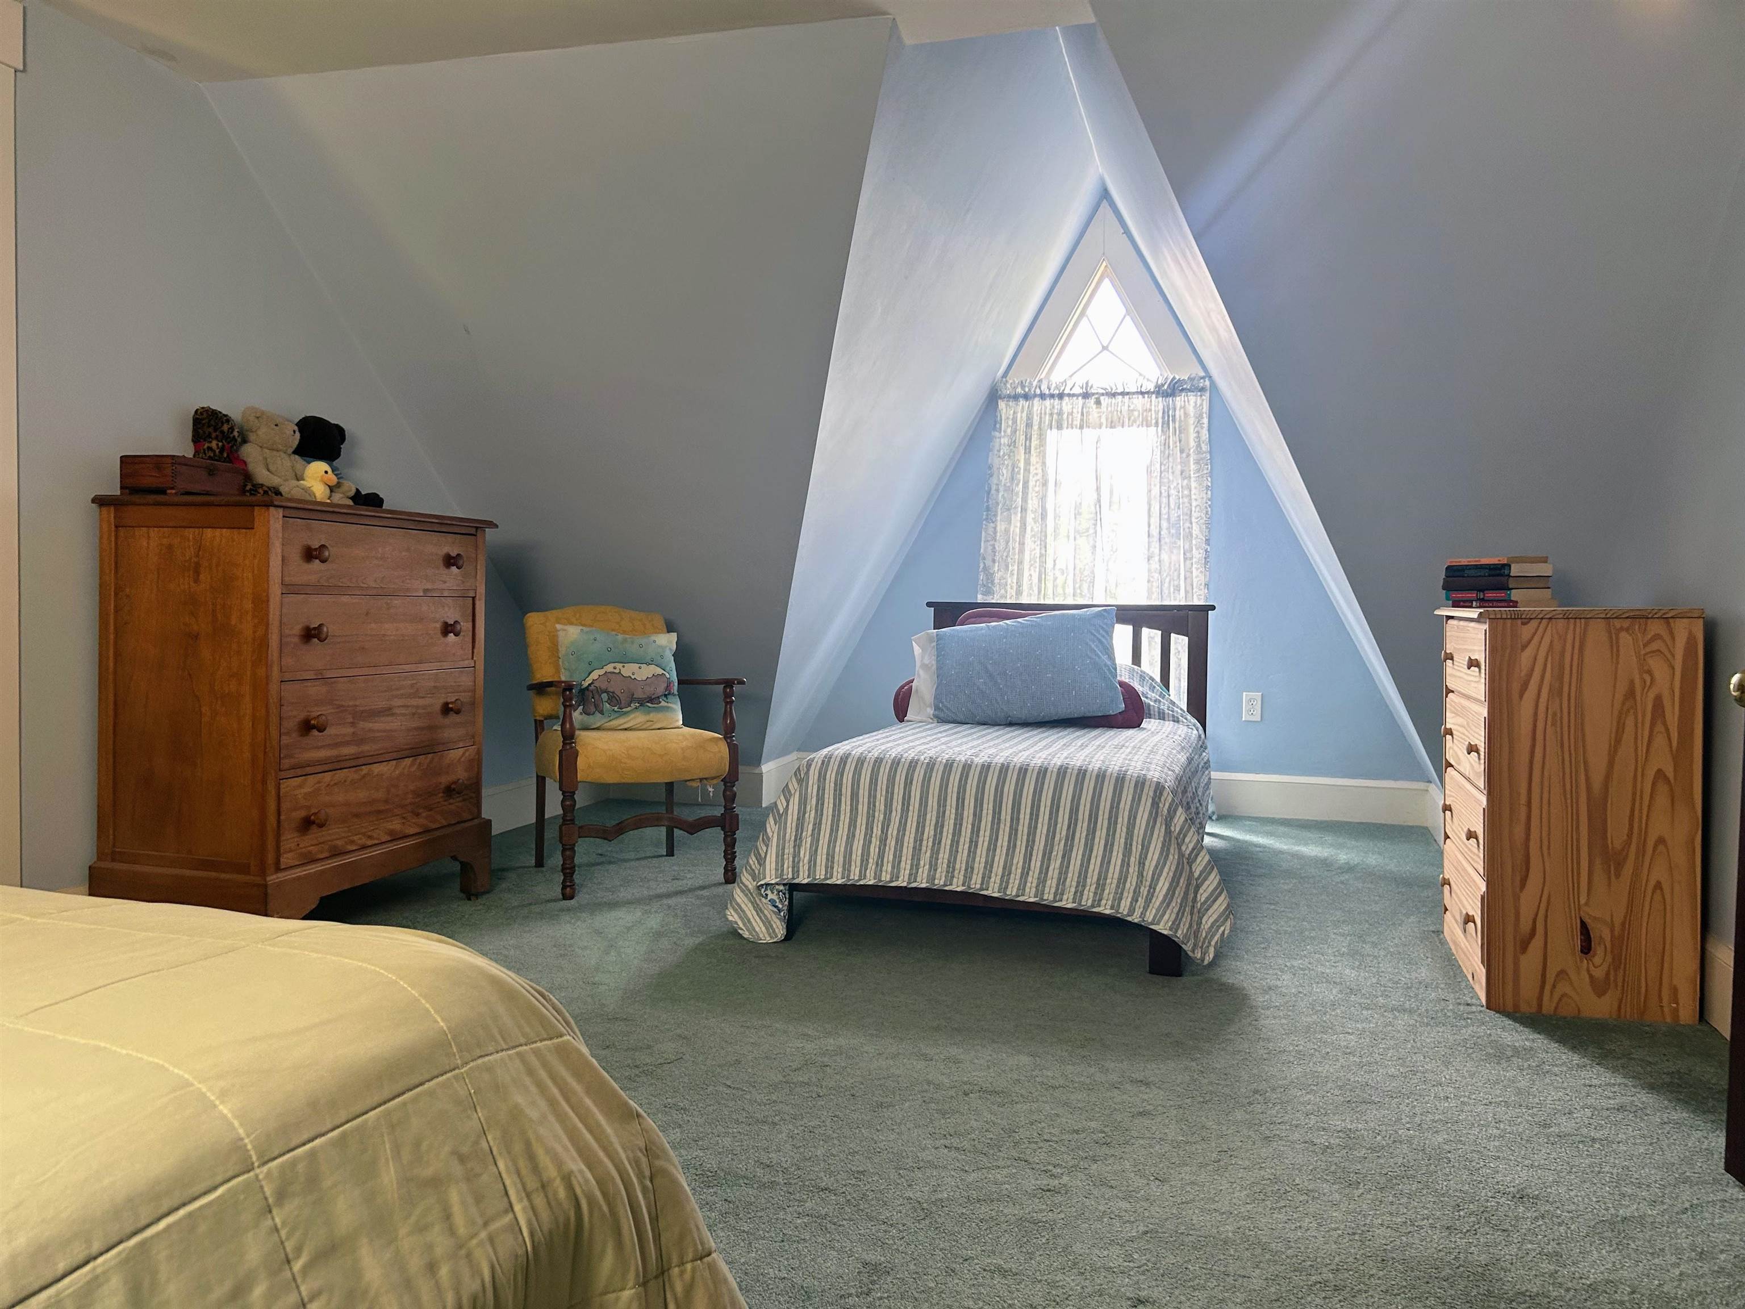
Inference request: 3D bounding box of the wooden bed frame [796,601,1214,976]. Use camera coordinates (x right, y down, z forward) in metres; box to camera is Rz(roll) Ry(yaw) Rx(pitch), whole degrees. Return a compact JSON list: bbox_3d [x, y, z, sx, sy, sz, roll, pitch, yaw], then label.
[{"bbox_3d":[0.488,0.269,4.115,1.090,0.870,1.960,1,1,16],"label":"wooden bed frame"}]

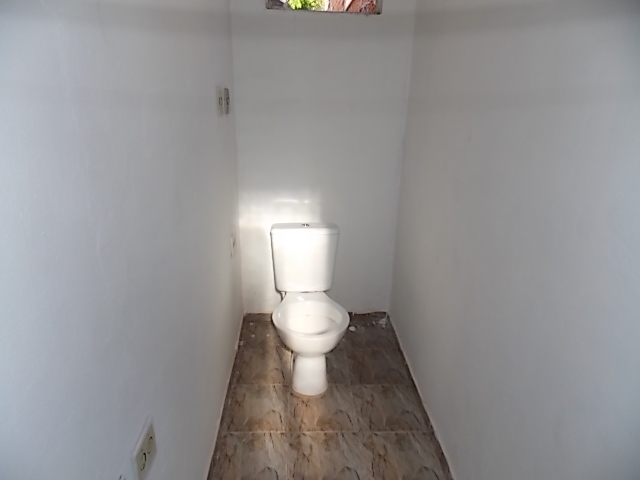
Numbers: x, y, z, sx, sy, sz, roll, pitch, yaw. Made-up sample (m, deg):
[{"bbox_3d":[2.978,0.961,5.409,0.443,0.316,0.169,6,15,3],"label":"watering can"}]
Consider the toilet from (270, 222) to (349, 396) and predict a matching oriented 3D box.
[{"bbox_3d":[-0.059,0.345,2.142,0.375,0.750,0.575,0,19,-5],"label":"toilet"}]

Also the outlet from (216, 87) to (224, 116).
[{"bbox_3d":[-0.435,-0.605,1.858,0.013,0.117,0.095,0,19,-3],"label":"outlet"}]

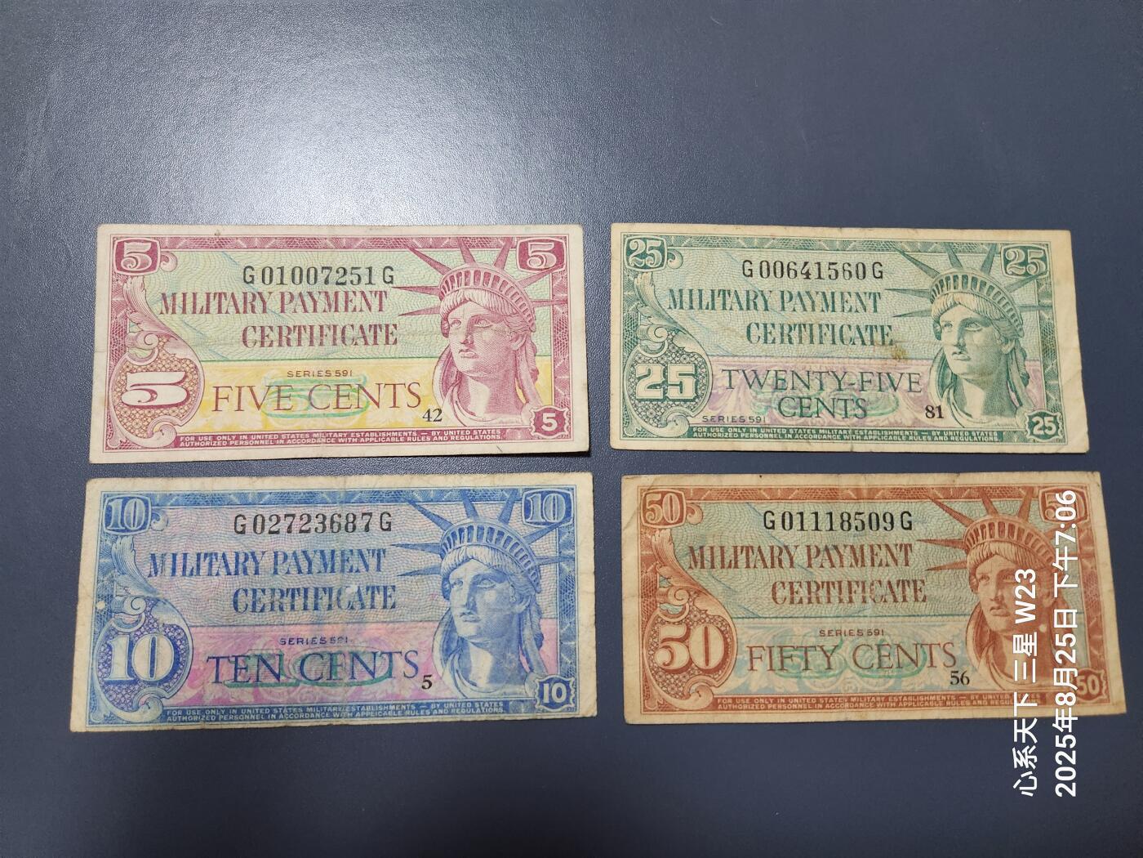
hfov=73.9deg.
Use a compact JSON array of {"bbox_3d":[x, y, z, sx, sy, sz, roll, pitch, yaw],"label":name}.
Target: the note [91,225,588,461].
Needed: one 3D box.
[{"bbox_3d":[-0.052,-0.020,0.171,0.111,0.002,0.053,-1,83,-2],"label":"note"}]

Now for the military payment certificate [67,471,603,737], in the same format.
[{"bbox_3d":[-0.050,0.036,0.164,0.111,0.002,0.053,-1,83,-2],"label":"military payment certificate"}]

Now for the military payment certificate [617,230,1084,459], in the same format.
[{"bbox_3d":[0.064,-0.021,0.176,0.111,0.002,0.053,0,83,-2],"label":"military payment certificate"}]

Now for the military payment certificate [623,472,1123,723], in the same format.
[{"bbox_3d":[0.067,0.037,0.168,0.111,0.002,0.053,0,83,-2],"label":"military payment certificate"}]

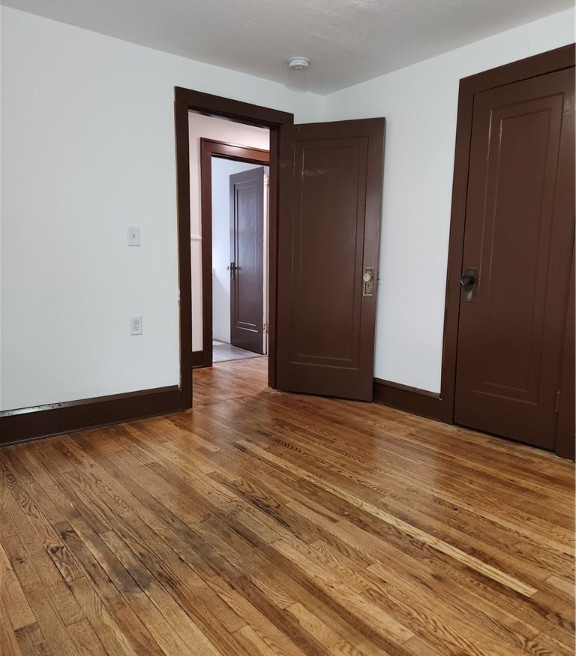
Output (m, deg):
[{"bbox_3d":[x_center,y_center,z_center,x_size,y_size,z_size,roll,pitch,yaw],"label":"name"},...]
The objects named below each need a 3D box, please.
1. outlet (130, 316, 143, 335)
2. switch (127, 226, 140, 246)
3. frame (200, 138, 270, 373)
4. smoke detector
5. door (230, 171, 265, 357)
[{"bbox_3d":[-0.981,-0.014,3.289,0.074,0.116,0.012,-6,10,-38],"label":"outlet"},{"bbox_3d":[-0.972,-0.573,3.212,0.074,0.116,0.014,-6,10,-38],"label":"switch"},{"bbox_3d":[-0.448,-0.708,5.093,0.975,2.120,0.100,-6,10,-38],"label":"frame"},{"bbox_3d":[0.077,-1.707,3.314,0.142,0.044,0.142,1,8,0],"label":"smoke detector"},{"bbox_3d":[-0.448,-0.732,5.745,0.042,1.980,0.770,-4,9,-33],"label":"door"}]

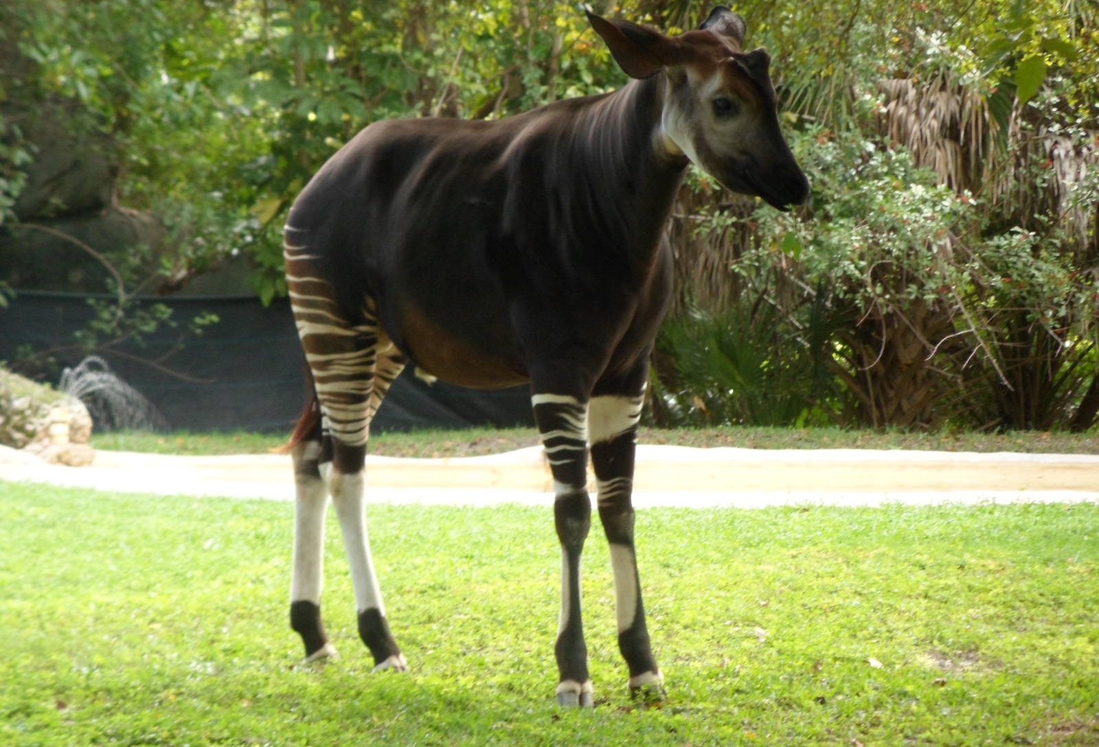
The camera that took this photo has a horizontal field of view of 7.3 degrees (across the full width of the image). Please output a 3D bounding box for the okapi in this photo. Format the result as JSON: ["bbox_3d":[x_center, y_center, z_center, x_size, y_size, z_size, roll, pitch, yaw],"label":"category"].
[{"bbox_3d":[-0.017,-0.061,22.000,0.540,1.780,1.850,-3,5,-39],"label":"okapi"}]

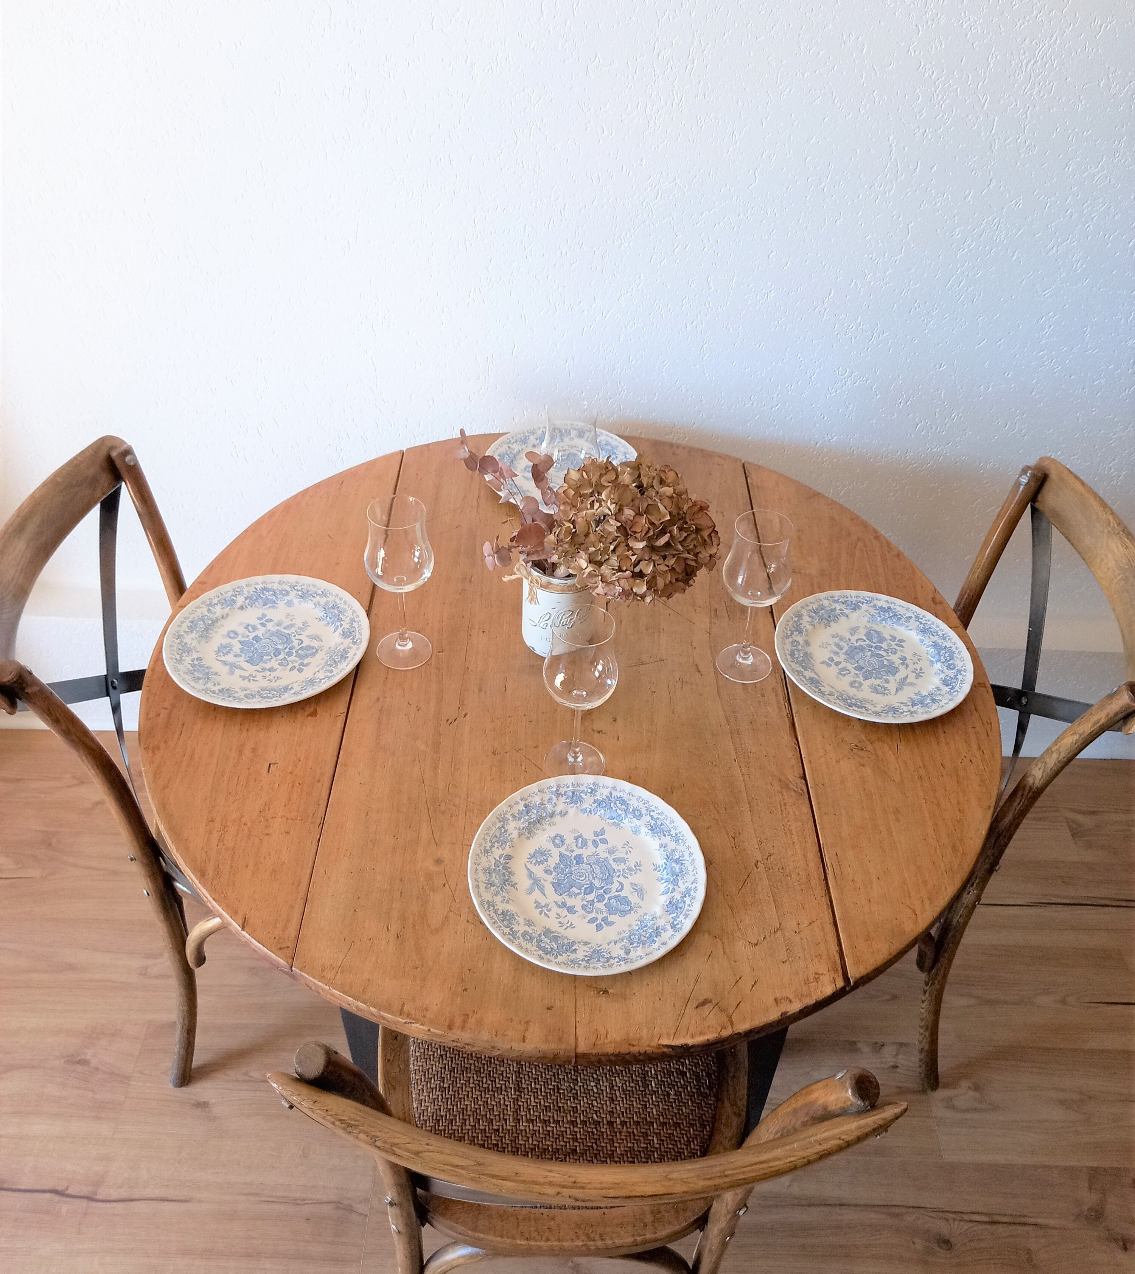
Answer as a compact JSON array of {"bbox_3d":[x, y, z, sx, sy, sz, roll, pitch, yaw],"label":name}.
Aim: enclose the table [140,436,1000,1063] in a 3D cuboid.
[{"bbox_3d":[-0.005,0.304,1.636,1.045,0.765,1.045,2,43,-1],"label":"table"}]

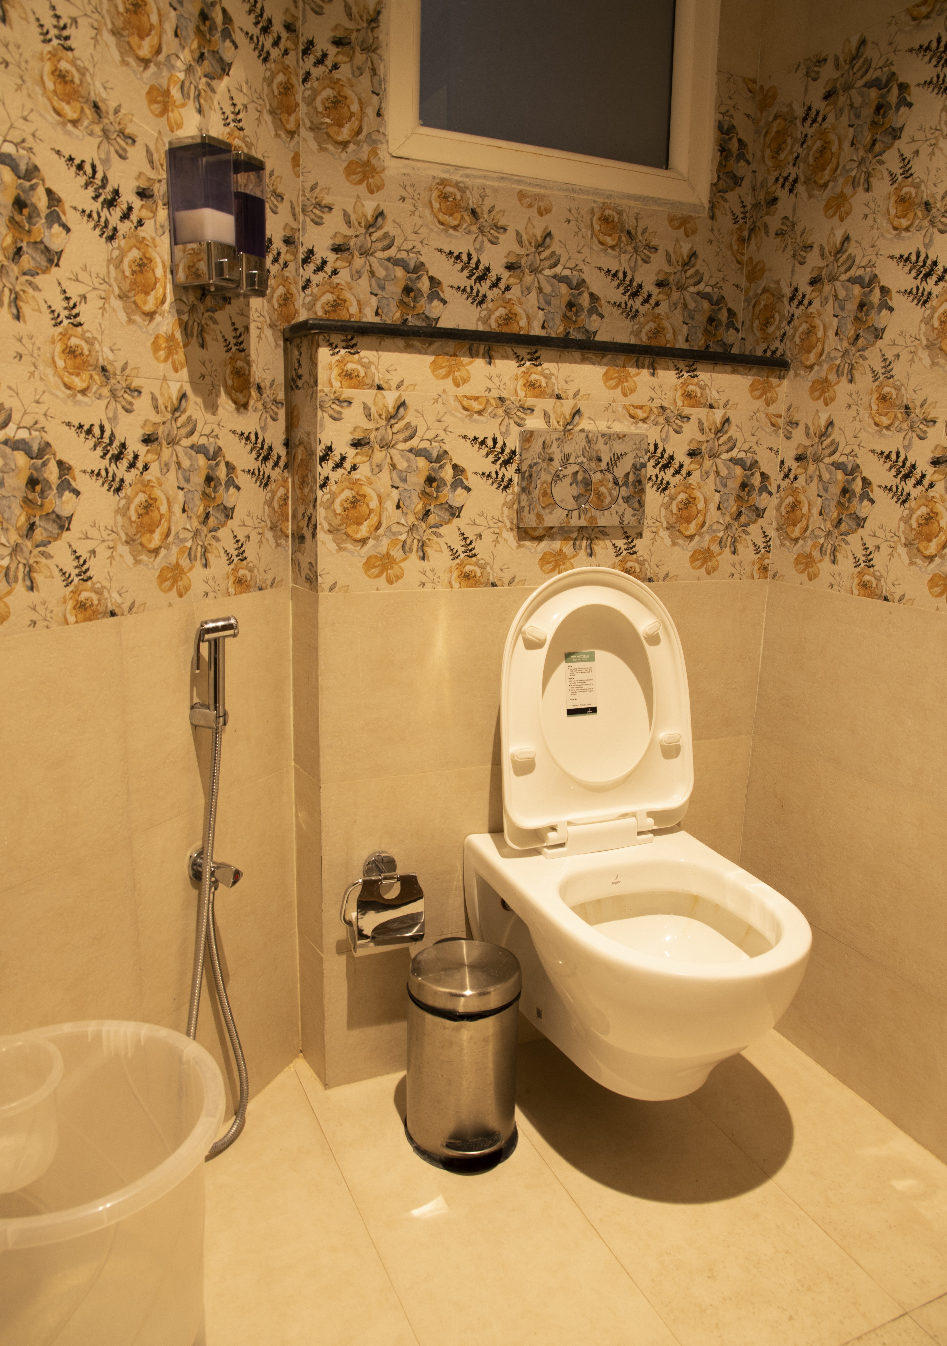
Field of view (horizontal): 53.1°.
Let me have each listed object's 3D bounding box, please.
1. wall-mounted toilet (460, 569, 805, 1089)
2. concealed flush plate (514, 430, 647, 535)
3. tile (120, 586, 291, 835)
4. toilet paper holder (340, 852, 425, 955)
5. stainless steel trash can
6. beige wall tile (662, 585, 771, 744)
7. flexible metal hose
[{"bbox_3d":[0.278,0.274,1.441,0.370,0.816,0.552,-4,14,-24],"label":"wall-mounted toilet"},{"bbox_3d":[0.183,-0.323,1.558,0.242,0.150,0.012,-4,14,-24],"label":"concealed flush plate"},{"bbox_3d":[-0.373,0.038,1.383,0.010,0.300,0.353,8,14,25],"label":"tile"},{"bbox_3d":[-0.149,0.374,1.528,0.137,0.137,0.080,-4,14,-24],"label":"toilet paper holder"},{"bbox_3d":[-0.015,0.589,1.480,0.179,0.296,0.199,-1,13,-11],"label":"stainless steel trash can"},{"bbox_3d":[0.430,-0.022,1.758,0.254,0.300,0.010,-4,14,-24],"label":"beige wall tile"},{"bbox_3d":[-0.376,0.401,1.391,0.065,0.677,0.144,8,14,25],"label":"flexible metal hose"}]

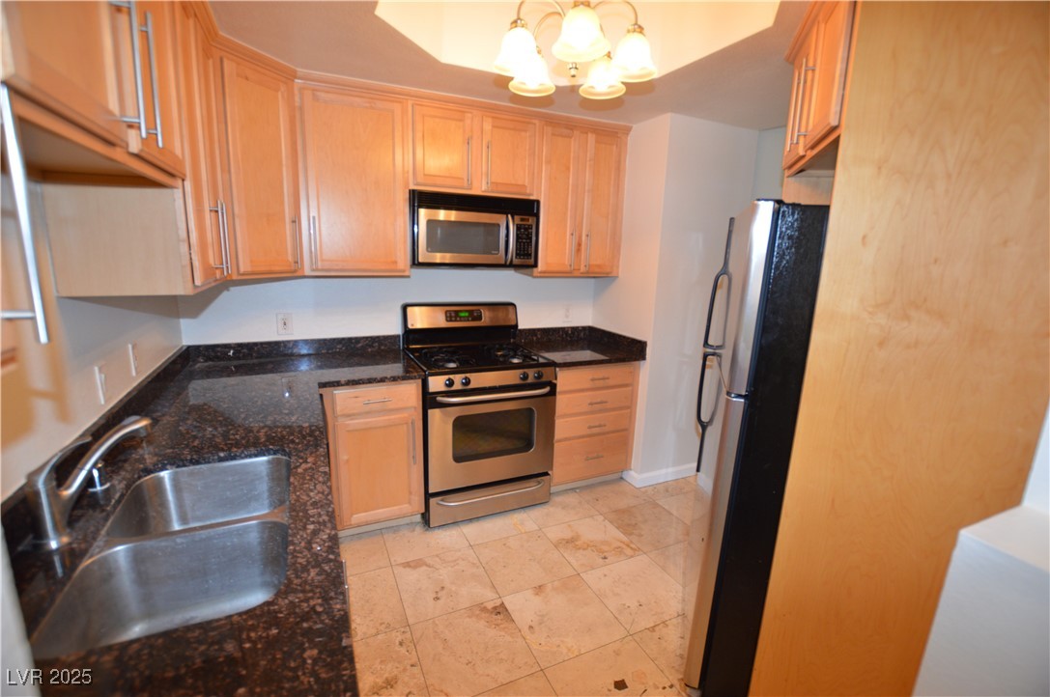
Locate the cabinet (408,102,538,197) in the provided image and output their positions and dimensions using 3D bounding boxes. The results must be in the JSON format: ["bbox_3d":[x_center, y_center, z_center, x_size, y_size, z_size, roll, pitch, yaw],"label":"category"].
[{"bbox_3d":[-0.331,-1.134,2.612,0.758,0.465,0.335,-4,13,-26],"label":"cabinet"}]

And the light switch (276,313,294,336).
[{"bbox_3d":[-1.370,-0.136,2.497,0.073,0.118,0.008,-4,13,-26],"label":"light switch"}]

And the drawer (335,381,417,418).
[{"bbox_3d":[-0.811,0.212,2.322,0.386,0.133,0.420,-4,14,-25],"label":"drawer"}]

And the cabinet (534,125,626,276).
[{"bbox_3d":[0.310,-0.955,2.944,0.665,0.935,0.313,-4,14,-25],"label":"cabinet"}]

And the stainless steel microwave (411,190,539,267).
[{"bbox_3d":[-0.332,-0.704,2.652,0.762,0.399,0.383,-4,14,-25],"label":"stainless steel microwave"}]

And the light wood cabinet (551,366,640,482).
[{"bbox_3d":[0.335,0.416,3.052,0.617,0.775,0.620,-4,14,-25],"label":"light wood cabinet"}]

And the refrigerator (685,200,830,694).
[{"bbox_3d":[1.047,0.381,1.632,0.770,1.700,0.750,6,13,19],"label":"refrigerator"}]

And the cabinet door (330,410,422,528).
[{"bbox_3d":[-0.754,0.632,2.272,0.387,0.580,0.020,-4,13,-26],"label":"cabinet door"}]

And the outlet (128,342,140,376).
[{"bbox_3d":[-1.448,0.035,1.624,0.008,0.118,0.073,-4,13,-26],"label":"outlet"}]

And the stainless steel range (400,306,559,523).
[{"bbox_3d":[-0.299,0.351,2.740,0.765,1.190,0.680,-4,14,-25],"label":"stainless steel range"}]

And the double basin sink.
[{"bbox_3d":[-0.760,0.512,1.037,0.408,0.200,0.720,-4,14,-25],"label":"double basin sink"}]

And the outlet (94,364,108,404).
[{"bbox_3d":[-1.316,0.106,1.364,0.010,0.118,0.073,-4,13,-26],"label":"outlet"}]

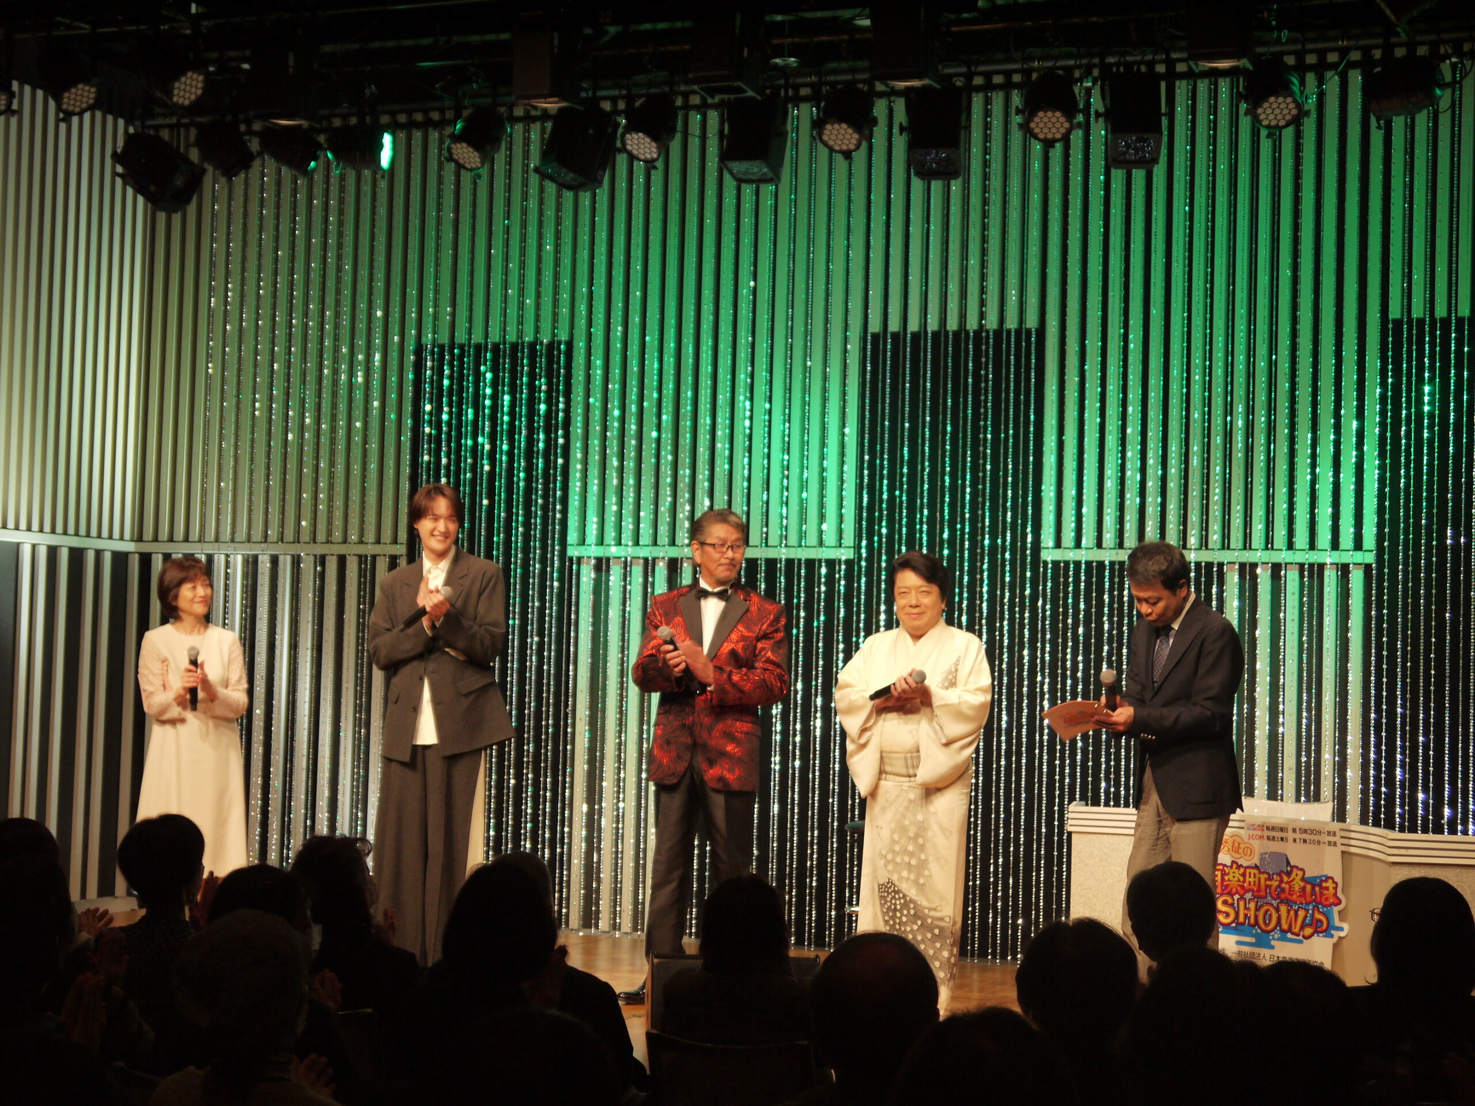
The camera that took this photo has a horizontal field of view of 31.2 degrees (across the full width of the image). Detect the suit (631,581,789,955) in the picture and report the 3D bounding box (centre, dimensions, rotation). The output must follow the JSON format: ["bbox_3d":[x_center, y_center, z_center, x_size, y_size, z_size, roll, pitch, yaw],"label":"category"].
[{"bbox_3d":[-0.099,0.817,9.300,0.550,1.434,0.380,1,-3,16],"label":"suit"}]

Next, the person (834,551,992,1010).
[{"bbox_3d":[0.595,0.800,8.962,0.560,1.615,0.420,1,-3,10],"label":"person"}]

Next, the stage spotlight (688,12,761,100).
[{"bbox_3d":[-0.038,-1.719,9.069,0.180,0.260,0.190,0,-9,23],"label":"stage spotlight"}]

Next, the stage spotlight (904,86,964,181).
[{"bbox_3d":[0.770,-1.648,10.365,0.220,0.290,0.210,2,-28,2],"label":"stage spotlight"}]

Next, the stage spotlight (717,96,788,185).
[{"bbox_3d":[0.066,-1.669,10.672,0.220,0.290,0.210,0,-17,24],"label":"stage spotlight"}]

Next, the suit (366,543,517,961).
[{"bbox_3d":[-1.077,0.767,9.613,0.530,1.567,0.400,1,-3,13],"label":"suit"}]

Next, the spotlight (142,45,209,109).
[{"bbox_3d":[-2.122,-1.798,9.968,0.250,0.200,0.205,46,18,23],"label":"spotlight"}]

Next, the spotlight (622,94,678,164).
[{"bbox_3d":[-0.360,-1.741,10.856,0.220,0.235,0.205,-1,-39,49],"label":"spotlight"}]

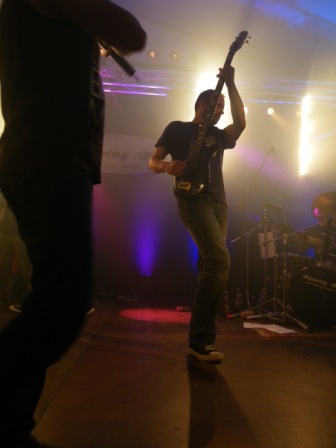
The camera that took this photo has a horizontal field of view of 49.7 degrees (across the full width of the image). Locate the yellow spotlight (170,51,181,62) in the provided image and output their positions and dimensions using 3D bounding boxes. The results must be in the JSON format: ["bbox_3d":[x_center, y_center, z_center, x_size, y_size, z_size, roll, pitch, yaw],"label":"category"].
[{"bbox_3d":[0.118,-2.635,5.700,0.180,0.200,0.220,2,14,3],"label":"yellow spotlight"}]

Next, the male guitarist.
[{"bbox_3d":[0.190,-0.080,2.350,0.600,1.880,0.550,5,-5,-36],"label":"male guitarist"}]

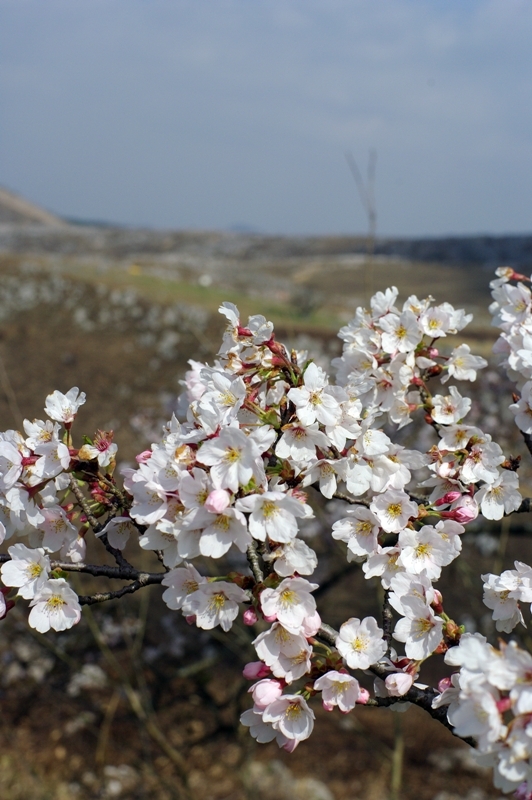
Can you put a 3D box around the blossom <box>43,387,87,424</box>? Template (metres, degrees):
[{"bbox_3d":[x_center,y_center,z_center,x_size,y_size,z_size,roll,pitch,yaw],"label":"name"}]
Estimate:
[{"bbox_3d":[-0.142,0.004,1.180,0.030,0.021,0.027,-7,40,6],"label":"blossom"}]

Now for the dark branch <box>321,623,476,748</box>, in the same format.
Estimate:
[{"bbox_3d":[0.078,0.170,1.000,0.094,0.073,0.050,0,6,-3],"label":"dark branch"}]

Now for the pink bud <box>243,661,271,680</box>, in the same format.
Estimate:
[{"bbox_3d":[-0.006,0.187,1.150,0.021,0.013,0.013,-9,0,-15],"label":"pink bud"}]

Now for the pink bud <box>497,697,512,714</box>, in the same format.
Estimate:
[{"bbox_3d":[0.144,0.183,1.000,0.014,0.009,0.009,-25,0,18],"label":"pink bud"}]

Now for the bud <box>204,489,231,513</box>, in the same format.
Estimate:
[{"bbox_3d":[-0.032,0.067,1.100,0.018,0.015,0.015,-47,0,-35],"label":"bud"}]

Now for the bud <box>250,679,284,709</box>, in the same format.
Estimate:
[{"bbox_3d":[0.000,0.201,1.140,0.022,0.019,0.019,-45,0,-29],"label":"bud"}]

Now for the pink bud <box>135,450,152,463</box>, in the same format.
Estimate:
[{"bbox_3d":[-0.075,0.035,1.020,0.011,0.008,0.008,-15,0,-9],"label":"pink bud"}]

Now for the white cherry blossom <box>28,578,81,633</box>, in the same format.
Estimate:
[{"bbox_3d":[-0.127,0.123,1.000,0.032,0.032,0.016,-1,13,-7],"label":"white cherry blossom"}]

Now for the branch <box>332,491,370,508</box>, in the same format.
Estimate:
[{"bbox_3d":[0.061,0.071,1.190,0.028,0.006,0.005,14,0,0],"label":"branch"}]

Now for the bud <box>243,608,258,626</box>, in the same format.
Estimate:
[{"bbox_3d":[-0.009,0.131,1.000,0.009,0.011,0.009,15,-9,0],"label":"bud"}]

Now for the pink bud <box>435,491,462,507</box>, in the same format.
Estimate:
[{"bbox_3d":[0.129,0.069,1.170,0.021,0.008,0.008,-26,0,12],"label":"pink bud"}]

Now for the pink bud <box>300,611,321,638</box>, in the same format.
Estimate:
[{"bbox_3d":[0.026,0.135,1.000,0.013,0.017,0.013,-6,12,0],"label":"pink bud"}]

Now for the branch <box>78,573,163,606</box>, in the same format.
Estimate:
[{"bbox_3d":[-0.087,0.114,1.000,0.053,0.011,0.012,-16,0,0],"label":"branch"}]

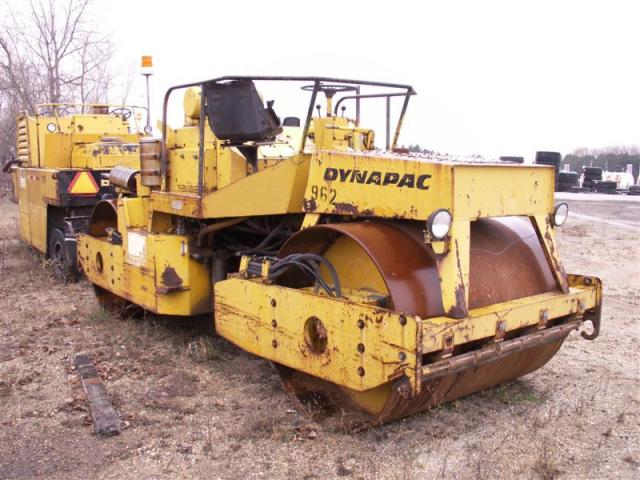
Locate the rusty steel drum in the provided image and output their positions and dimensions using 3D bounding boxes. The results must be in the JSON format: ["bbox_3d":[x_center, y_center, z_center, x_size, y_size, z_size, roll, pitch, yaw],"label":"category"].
[{"bbox_3d":[0.696,0.494,4.491,1.710,1.267,1.267,-4,8,-39],"label":"rusty steel drum"}]

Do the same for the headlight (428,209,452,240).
[{"bbox_3d":[0.642,-0.083,3.550,0.165,0.170,0.100,-4,8,-39],"label":"headlight"}]

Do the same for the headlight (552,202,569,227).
[{"bbox_3d":[1.589,-0.169,4.310,0.165,0.170,0.100,-4,8,-39],"label":"headlight"}]

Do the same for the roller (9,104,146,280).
[{"bbox_3d":[-4.230,-0.930,11.400,1.650,2.550,4.500,-3,7,-33],"label":"roller"}]

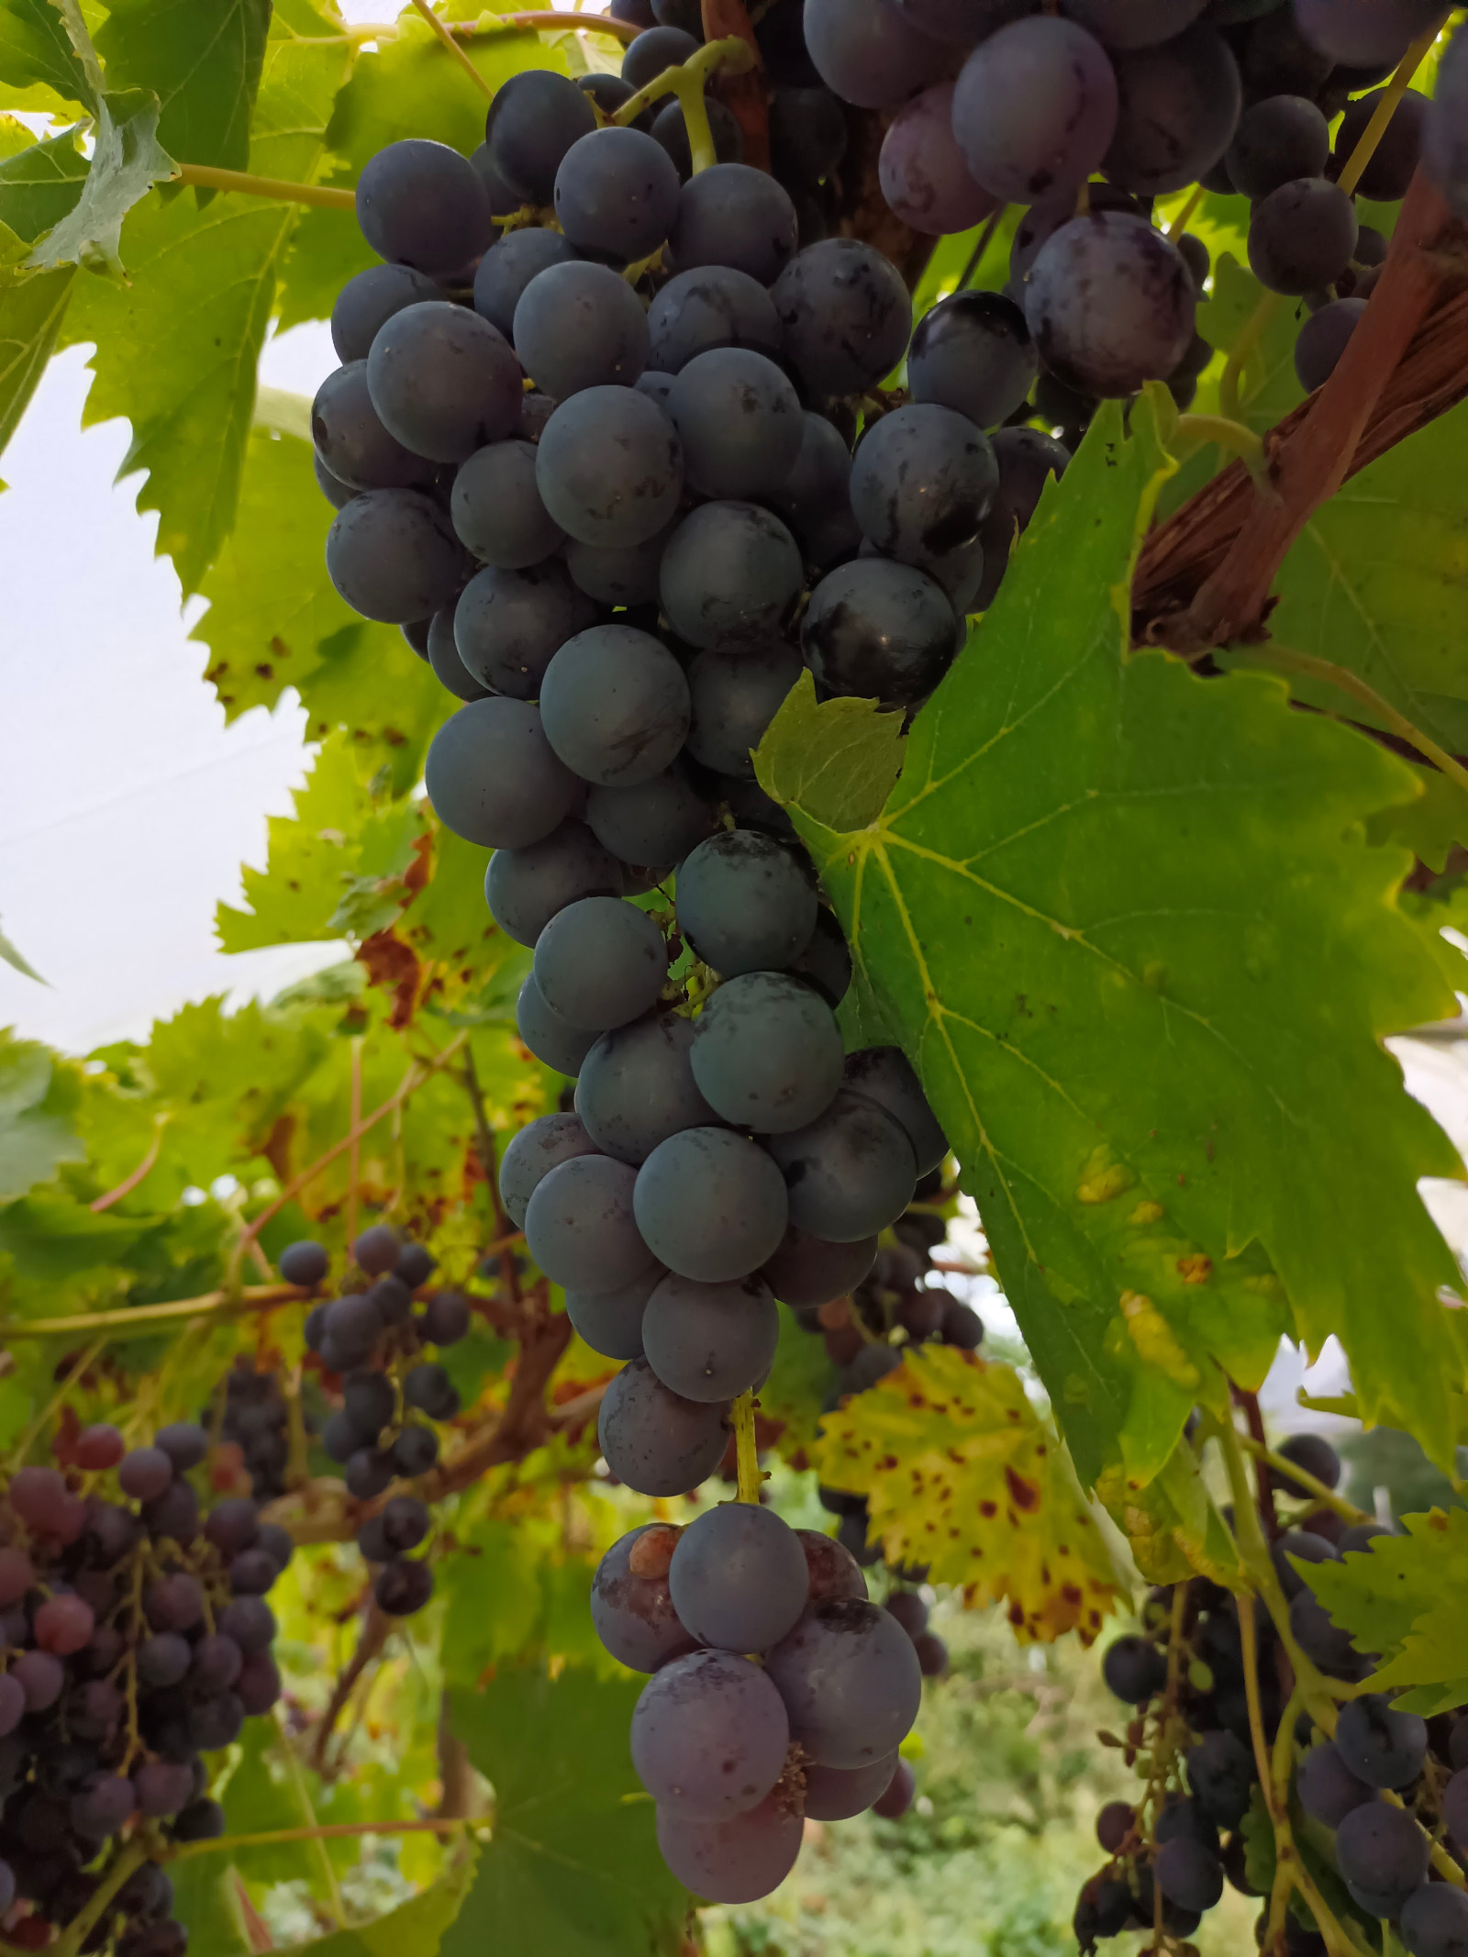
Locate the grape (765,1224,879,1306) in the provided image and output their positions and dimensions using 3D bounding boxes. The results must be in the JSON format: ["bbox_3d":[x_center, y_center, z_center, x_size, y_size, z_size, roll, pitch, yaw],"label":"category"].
[{"bbox_3d":[0.011,0.039,0.211,0.021,0.021,0.021,0,-16,0],"label":"grape"}]

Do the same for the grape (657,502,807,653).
[{"bbox_3d":[0.000,-0.060,0.212,0.021,0.022,0.021,0,-18,0],"label":"grape"}]

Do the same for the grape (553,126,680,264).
[{"bbox_3d":[-0.019,-0.129,0.232,0.021,0.021,0.021,0,-16,0],"label":"grape"}]

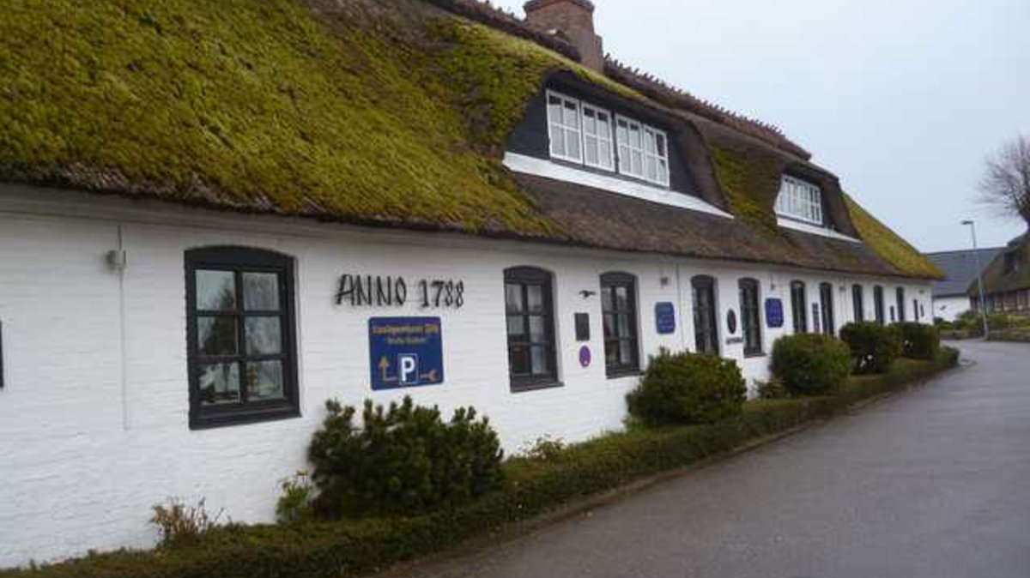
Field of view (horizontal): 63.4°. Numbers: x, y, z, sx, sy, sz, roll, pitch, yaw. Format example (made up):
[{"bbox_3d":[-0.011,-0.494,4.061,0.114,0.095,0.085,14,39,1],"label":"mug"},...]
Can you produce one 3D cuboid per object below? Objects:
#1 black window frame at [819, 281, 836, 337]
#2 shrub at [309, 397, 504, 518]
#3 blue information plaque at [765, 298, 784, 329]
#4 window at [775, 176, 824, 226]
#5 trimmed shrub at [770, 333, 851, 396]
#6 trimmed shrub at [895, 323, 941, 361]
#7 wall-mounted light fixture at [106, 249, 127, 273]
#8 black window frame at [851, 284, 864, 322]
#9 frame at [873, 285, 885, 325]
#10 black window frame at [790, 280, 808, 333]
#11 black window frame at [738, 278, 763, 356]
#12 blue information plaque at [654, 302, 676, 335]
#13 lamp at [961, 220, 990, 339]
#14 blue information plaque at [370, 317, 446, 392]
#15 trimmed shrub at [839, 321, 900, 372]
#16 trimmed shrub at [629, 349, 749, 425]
[{"bbox_3d":[6.925,0.587,18.401,0.142,1.416,0.991,-6,-5,38],"label":"black window frame"},{"bbox_3d":[-0.931,1.539,7.677,1.100,1.100,2.000,-6,-5,37],"label":"shrub"},{"bbox_3d":[5.322,0.502,17.010,0.040,0.560,0.860,-6,-5,37],"label":"blue information plaque"},{"bbox_3d":[7.209,-2.286,21.290,0.150,1.050,3.650,-6,-5,37],"label":"window"},{"bbox_3d":[5.277,1.365,15.049,1.180,1.109,1.298,-6,-5,38],"label":"trimmed shrub"},{"bbox_3d":[11.601,1.630,24.092,1.300,1.300,2.600,-6,-5,37],"label":"trimmed shrub"},{"bbox_3d":[-2.828,-0.200,5.915,0.118,0.153,0.106,-6,-5,38],"label":"wall-mounted light fixture"},{"bbox_3d":[9.006,0.641,22.035,0.100,1.500,1.060,-6,-5,37],"label":"black window frame"},{"bbox_3d":[9.441,0.636,21.594,0.142,1.392,0.991,-6,-5,38],"label":"frame"},{"bbox_3d":[6.225,0.576,18.410,0.100,1.500,1.060,-6,-5,37],"label":"black window frame"},{"bbox_3d":[4.215,0.524,14.963,0.142,1.422,0.991,-6,-5,38],"label":"black window frame"},{"bbox_3d":[2.241,0.431,12.347,0.029,0.470,0.604,-6,-5,38],"label":"blue information plaque"},{"bbox_3d":[26.532,-0.544,48.000,0.800,6.750,0.250,-2,-4,-18],"label":"lamp"},{"bbox_3d":[-1.105,0.655,8.588,0.040,0.710,1.020,-6,-5,37],"label":"blue information plaque"},{"bbox_3d":[7.720,1.288,18.234,1.180,1.133,1.239,-6,-5,38],"label":"trimmed shrub"},{"bbox_3d":[2.223,1.364,11.070,1.357,1.103,1.534,-6,-5,38],"label":"trimmed shrub"}]

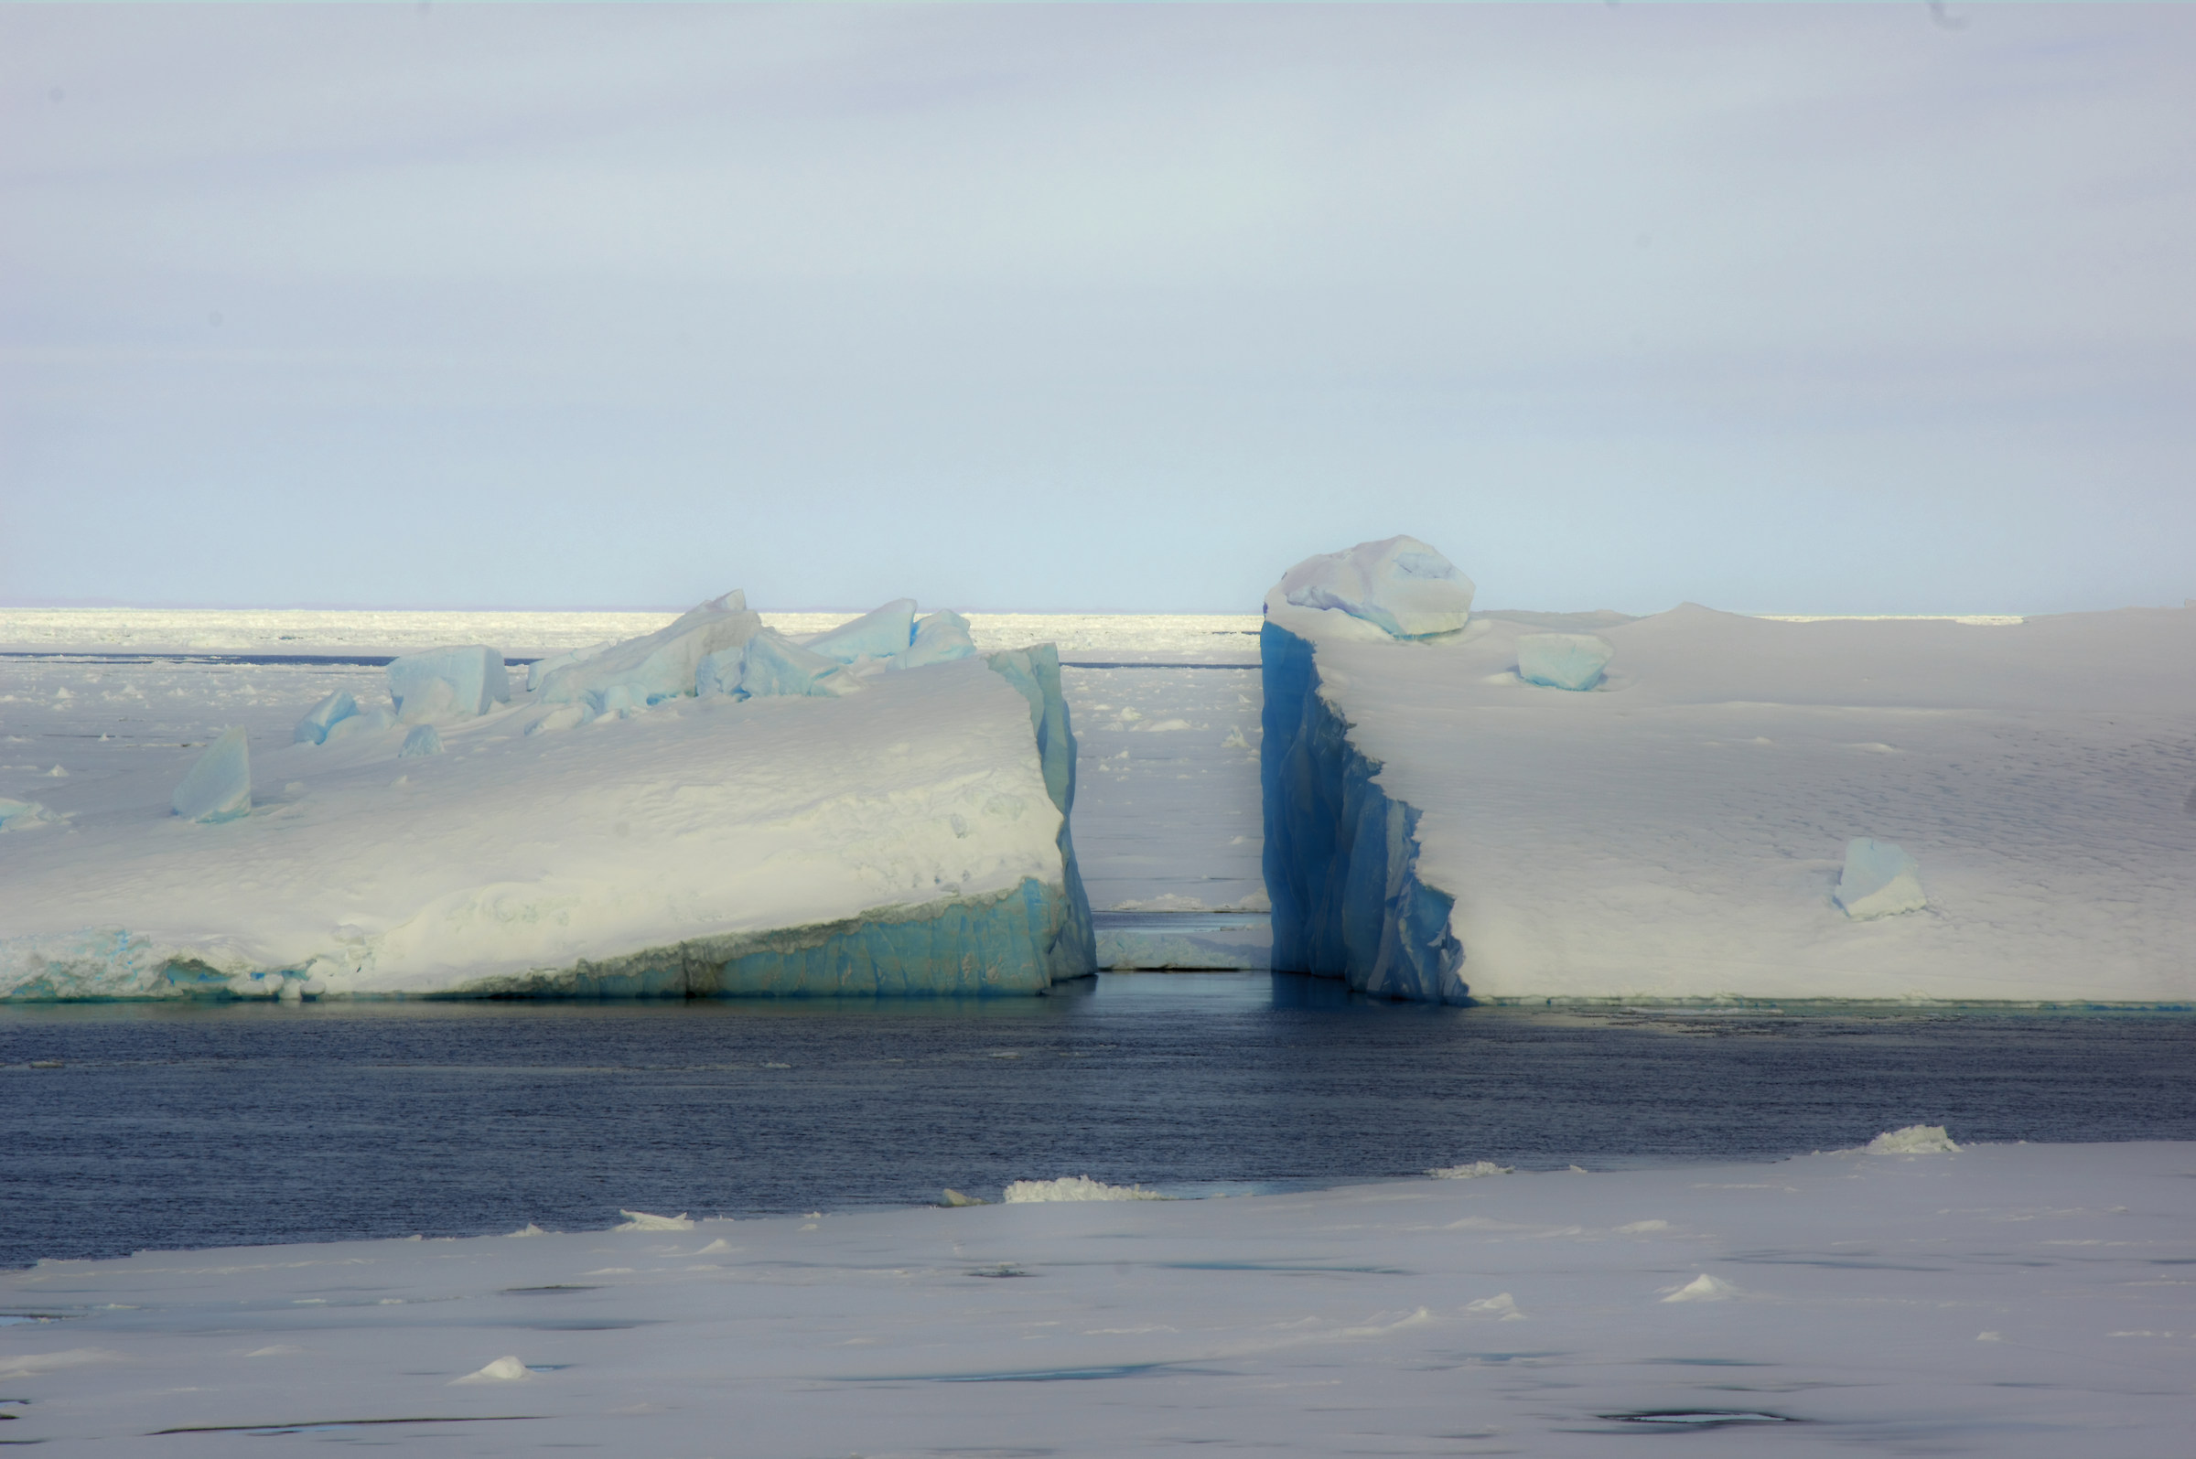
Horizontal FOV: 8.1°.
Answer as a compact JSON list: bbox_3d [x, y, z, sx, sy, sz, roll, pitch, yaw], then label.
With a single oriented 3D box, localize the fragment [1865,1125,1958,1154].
[{"bbox_3d":[22.502,11.344,430.000,2.700,0.820,1.700,0,1,0],"label":"fragment"}]

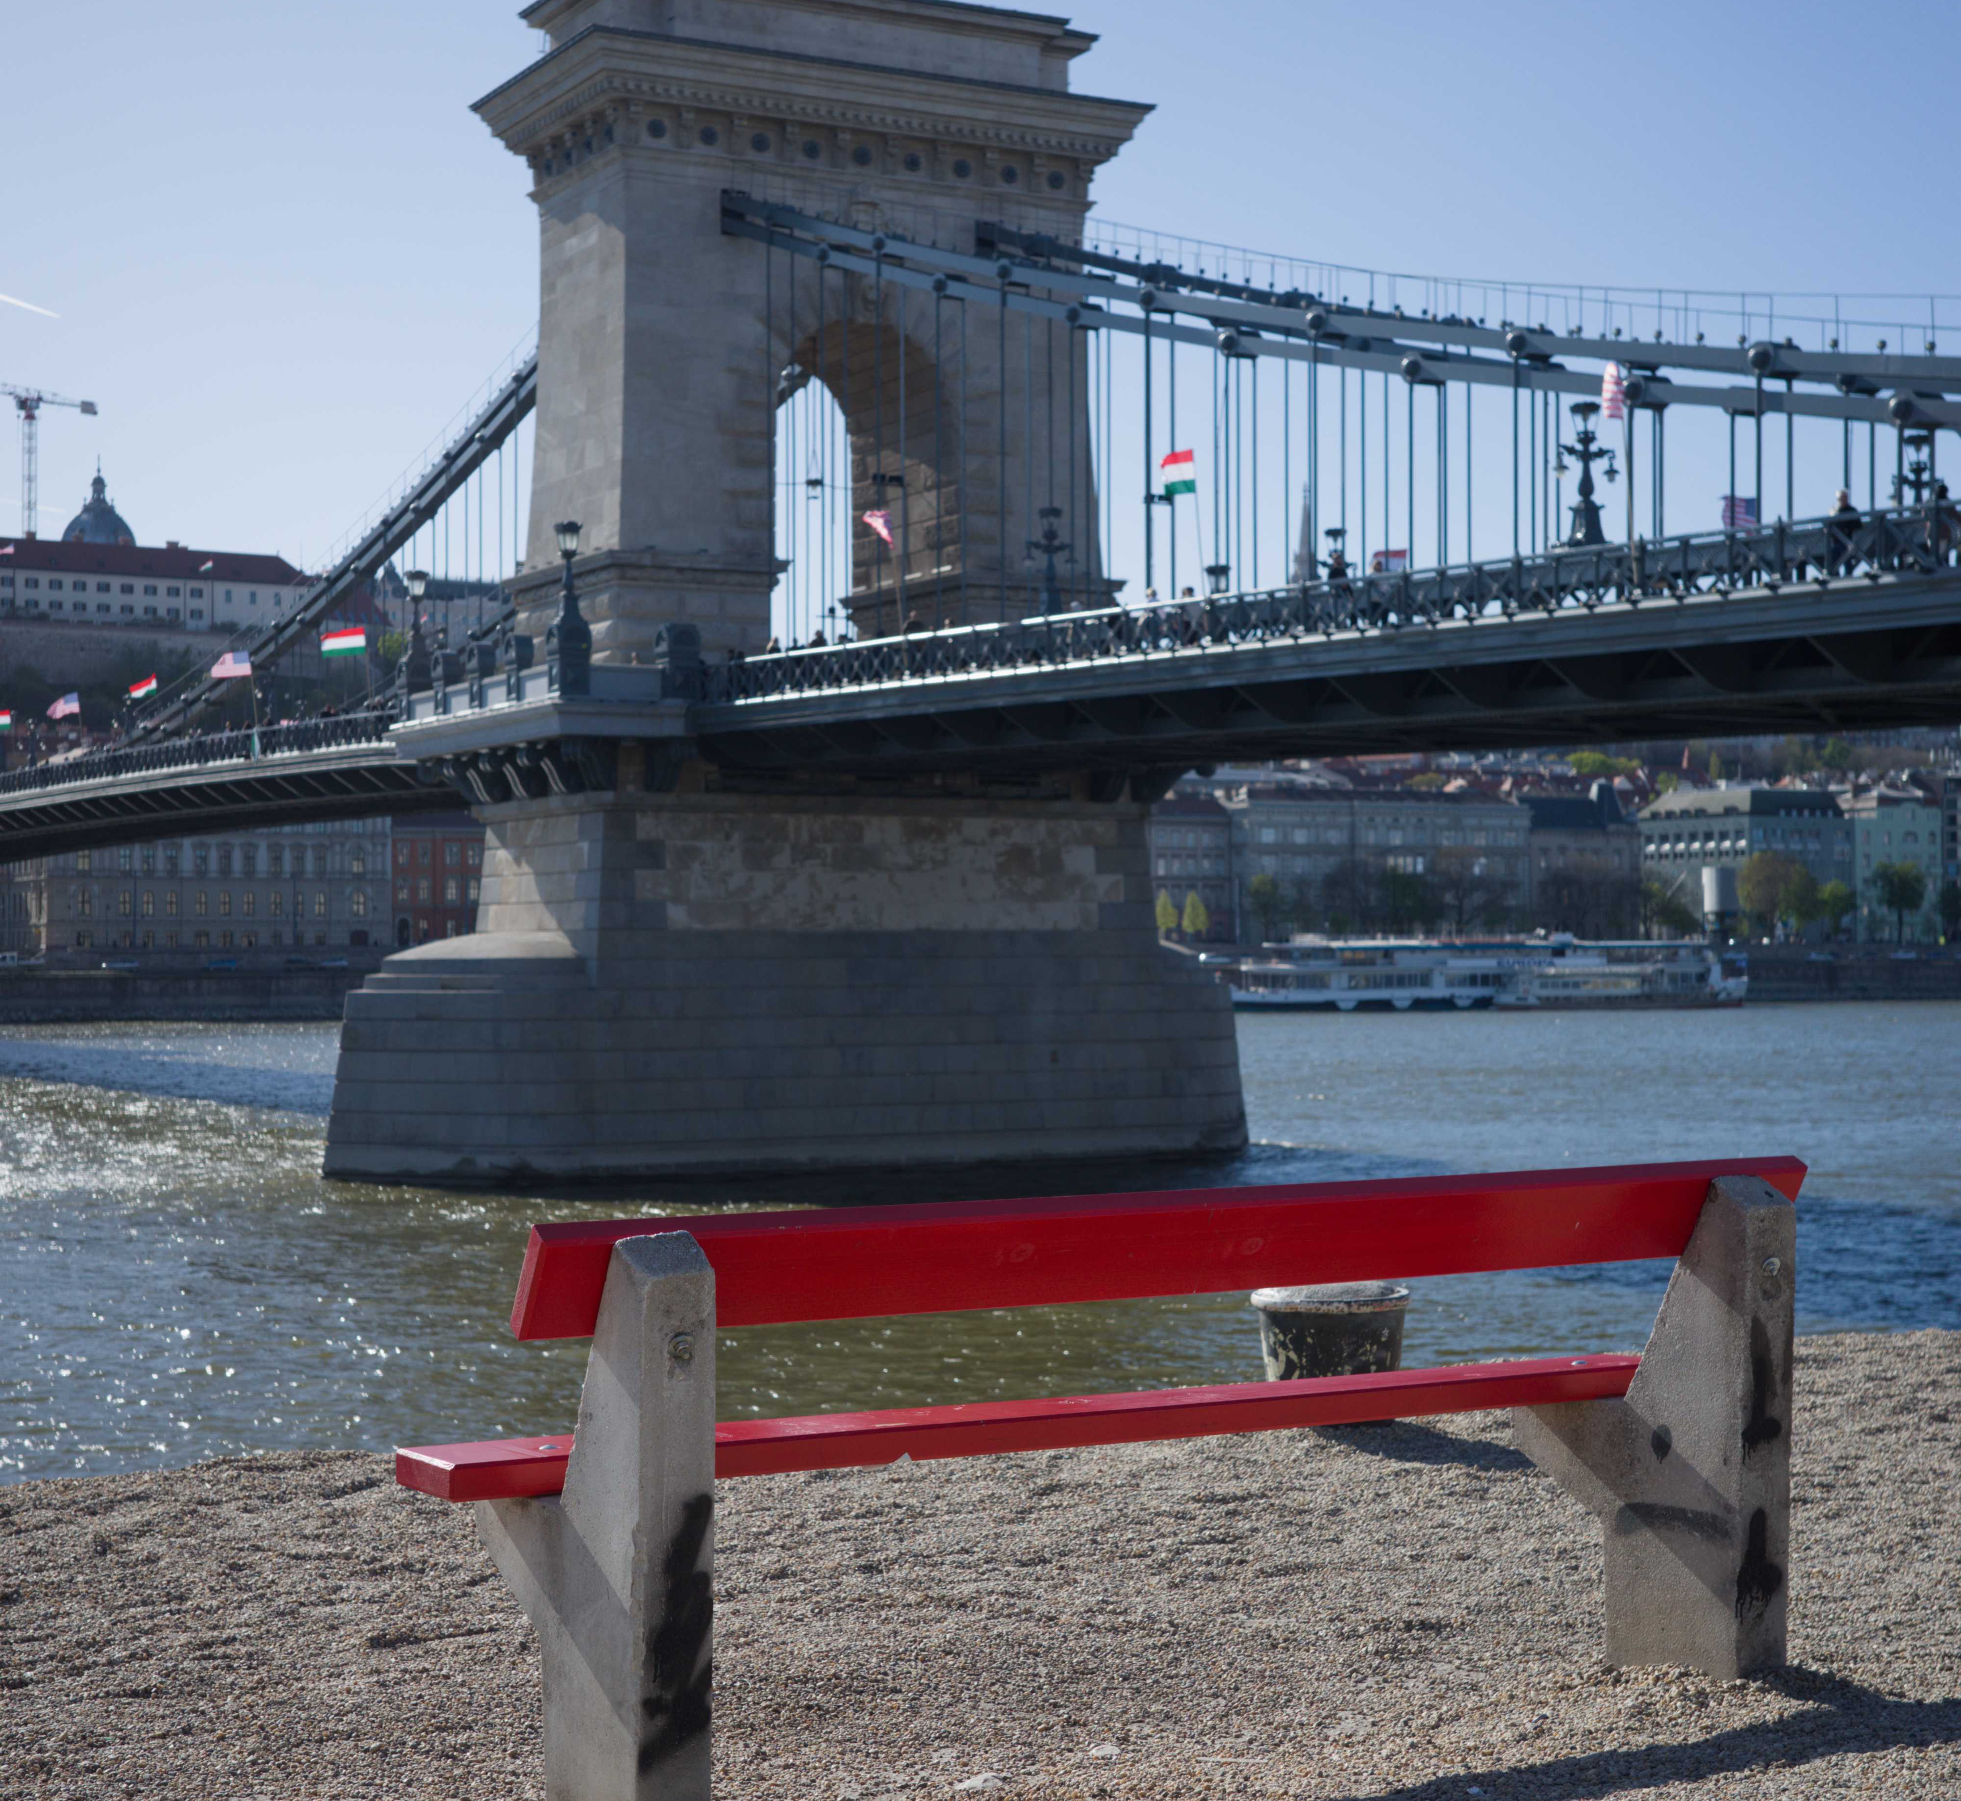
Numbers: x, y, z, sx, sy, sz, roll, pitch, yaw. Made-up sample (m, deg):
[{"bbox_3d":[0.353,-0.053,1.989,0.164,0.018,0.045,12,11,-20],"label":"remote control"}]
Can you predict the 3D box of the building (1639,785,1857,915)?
[{"bbox_3d":[112.900,-5.100,481.000,17.500,22.000,28.000,0,-1,-20],"label":"building"}]

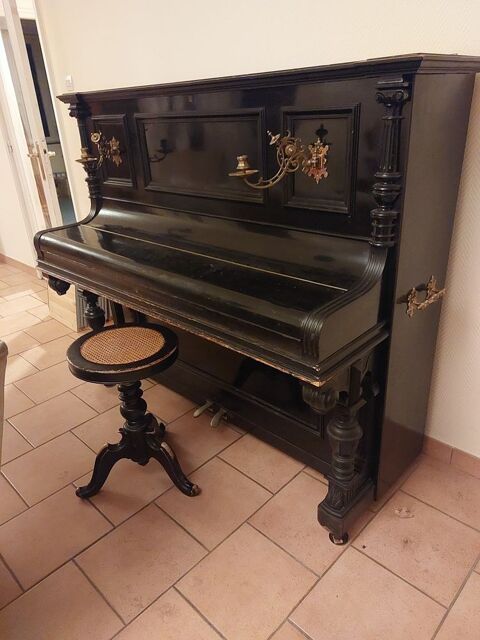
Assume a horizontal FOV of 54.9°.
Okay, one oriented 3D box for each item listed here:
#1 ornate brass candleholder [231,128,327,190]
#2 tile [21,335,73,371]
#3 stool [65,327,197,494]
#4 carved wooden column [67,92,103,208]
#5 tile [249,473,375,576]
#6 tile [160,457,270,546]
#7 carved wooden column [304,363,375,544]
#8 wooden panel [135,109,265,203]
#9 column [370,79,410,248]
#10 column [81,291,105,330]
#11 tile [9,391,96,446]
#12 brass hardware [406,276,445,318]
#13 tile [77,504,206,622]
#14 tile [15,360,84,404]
[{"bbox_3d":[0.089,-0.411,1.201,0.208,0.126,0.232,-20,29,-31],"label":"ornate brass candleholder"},{"bbox_3d":[-1.050,0.186,2.629,0.291,0.010,0.293,20,34,41],"label":"tile"},{"bbox_3d":[-0.362,0.337,1.579,0.413,0.544,0.413,-3,25,1],"label":"stool"},{"bbox_3d":[-0.642,-0.695,1.954,0.077,0.418,0.077,20,33,40],"label":"carved wooden column"},{"bbox_3d":[0.230,0.641,1.491,0.291,0.010,0.293,20,34,41],"label":"tile"},{"bbox_3d":[-0.090,0.620,1.595,0.298,0.010,0.298,20,34,41],"label":"tile"},{"bbox_3d":[0.309,0.363,1.335,0.100,0.616,0.253,20,34,41],"label":"carved wooden column"},{"bbox_3d":[-0.148,-0.549,1.541,0.624,0.266,0.031,20,33,40],"label":"wooden panel"},{"bbox_3d":[0.343,-0.341,1.068,0.066,0.378,0.063,20,34,41],"label":"column"},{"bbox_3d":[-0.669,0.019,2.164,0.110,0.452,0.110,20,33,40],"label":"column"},{"bbox_3d":[-0.831,0.438,2.064,0.291,0.010,0.293,20,34,41],"label":"tile"},{"bbox_3d":[0.527,-0.062,1.292,0.043,0.088,0.146,20,34,41],"label":"brass hardware"},{"bbox_3d":[-0.298,0.717,1.400,0.291,0.010,0.293,20,34,41],"label":"tile"},{"bbox_3d":[-0.944,0.314,2.343,0.291,0.010,0.293,20,34,41],"label":"tile"}]

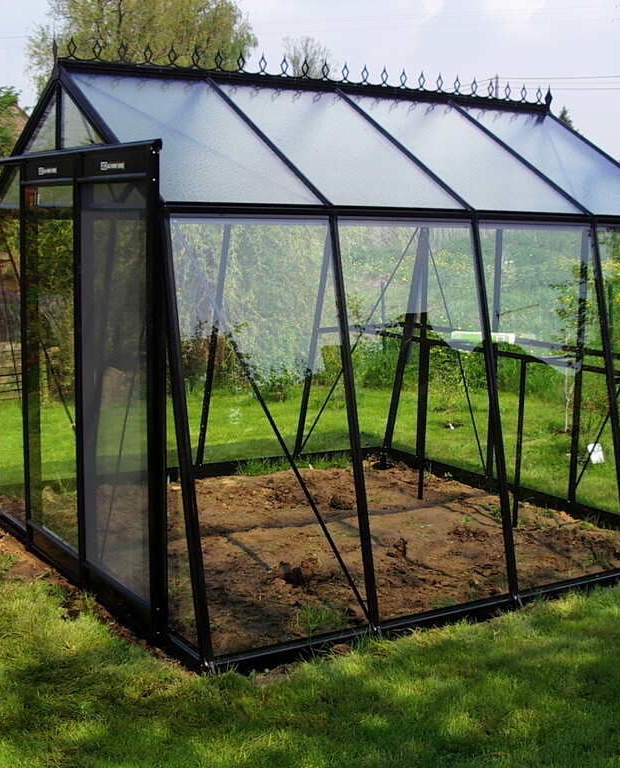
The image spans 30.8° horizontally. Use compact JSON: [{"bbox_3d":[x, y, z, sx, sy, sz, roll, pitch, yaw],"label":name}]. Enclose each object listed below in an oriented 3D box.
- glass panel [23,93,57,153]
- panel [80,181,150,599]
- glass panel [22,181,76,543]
[{"bbox_3d":[-1.260,-1.198,5.229,0.020,0.310,0.450,-4,10,-33],"label":"glass panel"},{"bbox_3d":[-0.795,0.014,4.568,0.025,1.660,0.670,-4,10,-33],"label":"panel"},{"bbox_3d":[-1.196,-0.087,5.182,0.025,1.660,0.660,-4,10,-33],"label":"glass panel"}]

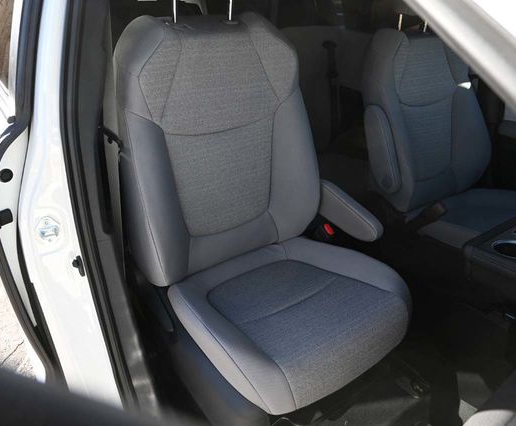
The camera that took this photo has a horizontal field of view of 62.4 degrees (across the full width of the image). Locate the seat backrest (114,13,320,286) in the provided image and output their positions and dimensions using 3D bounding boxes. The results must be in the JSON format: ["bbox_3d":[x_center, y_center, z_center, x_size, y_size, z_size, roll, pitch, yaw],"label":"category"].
[{"bbox_3d":[-0.087,-0.144,1.023,0.482,0.623,0.173,-15,16,-34],"label":"seat backrest"}]

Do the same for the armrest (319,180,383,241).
[{"bbox_3d":[0.202,-0.015,1.088,0.063,0.082,0.263,-15,43,-34],"label":"armrest"}]

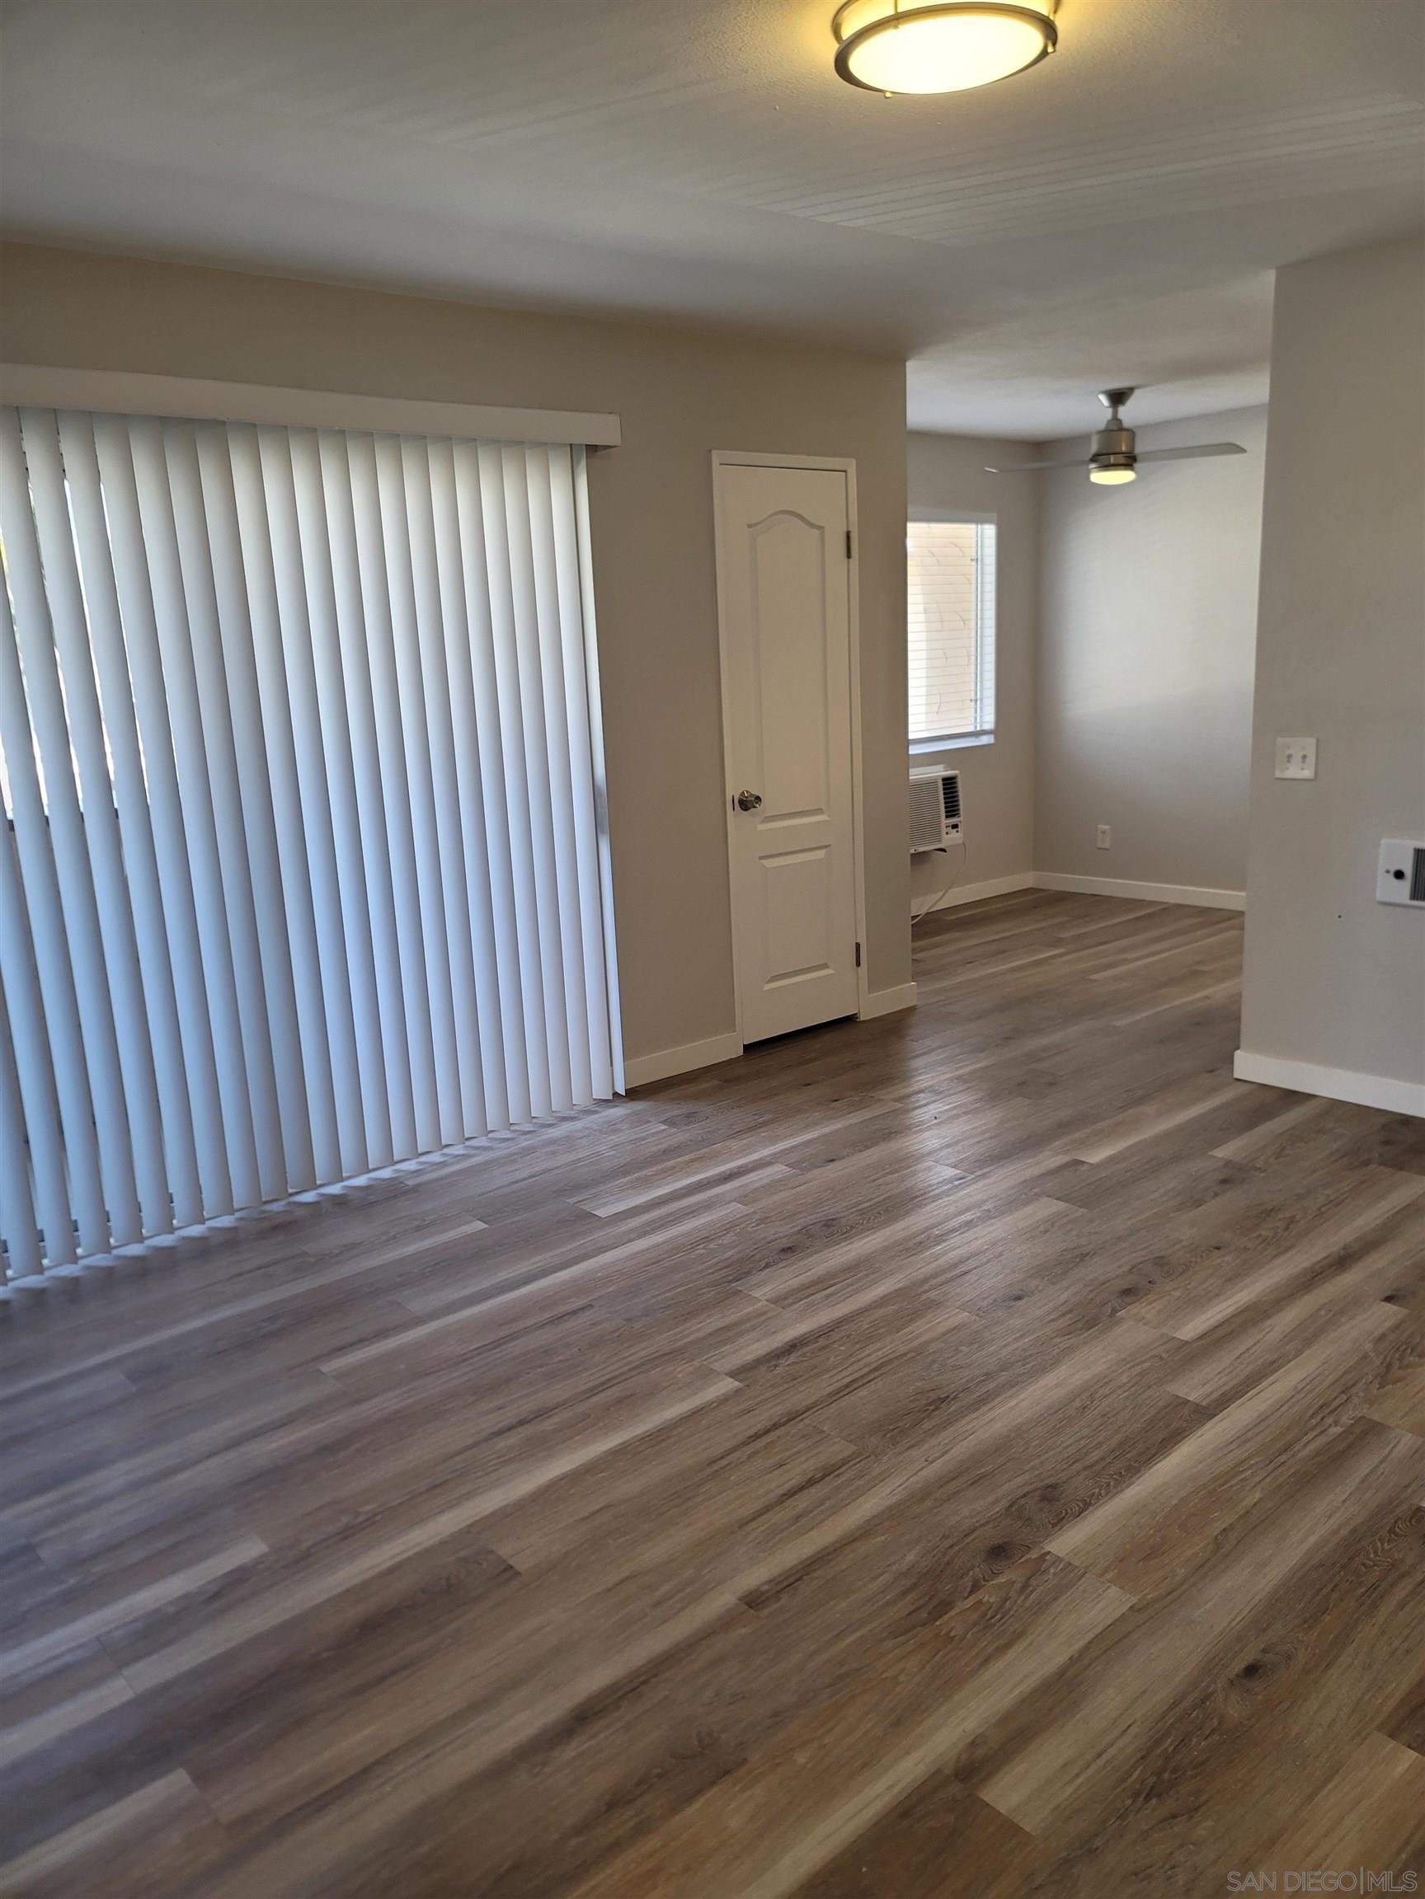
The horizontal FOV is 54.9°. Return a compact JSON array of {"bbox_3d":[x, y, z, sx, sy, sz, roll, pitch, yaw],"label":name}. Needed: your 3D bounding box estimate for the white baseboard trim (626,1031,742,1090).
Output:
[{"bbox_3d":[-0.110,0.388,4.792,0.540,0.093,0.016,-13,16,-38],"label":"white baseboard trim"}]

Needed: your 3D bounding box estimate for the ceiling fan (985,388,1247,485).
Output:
[{"bbox_3d":[1.747,-2.211,5.950,1.100,0.376,1.000,1,13,16],"label":"ceiling fan"}]

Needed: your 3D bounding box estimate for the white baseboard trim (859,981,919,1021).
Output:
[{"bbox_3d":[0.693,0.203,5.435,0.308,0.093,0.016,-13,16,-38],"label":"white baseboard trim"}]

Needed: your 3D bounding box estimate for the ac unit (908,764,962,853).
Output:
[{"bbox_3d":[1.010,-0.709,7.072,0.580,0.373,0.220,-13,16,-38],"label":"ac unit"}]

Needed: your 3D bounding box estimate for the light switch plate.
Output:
[{"bbox_3d":[1.766,-0.575,4.139,0.012,0.122,0.124,-13,16,-38],"label":"light switch plate"}]

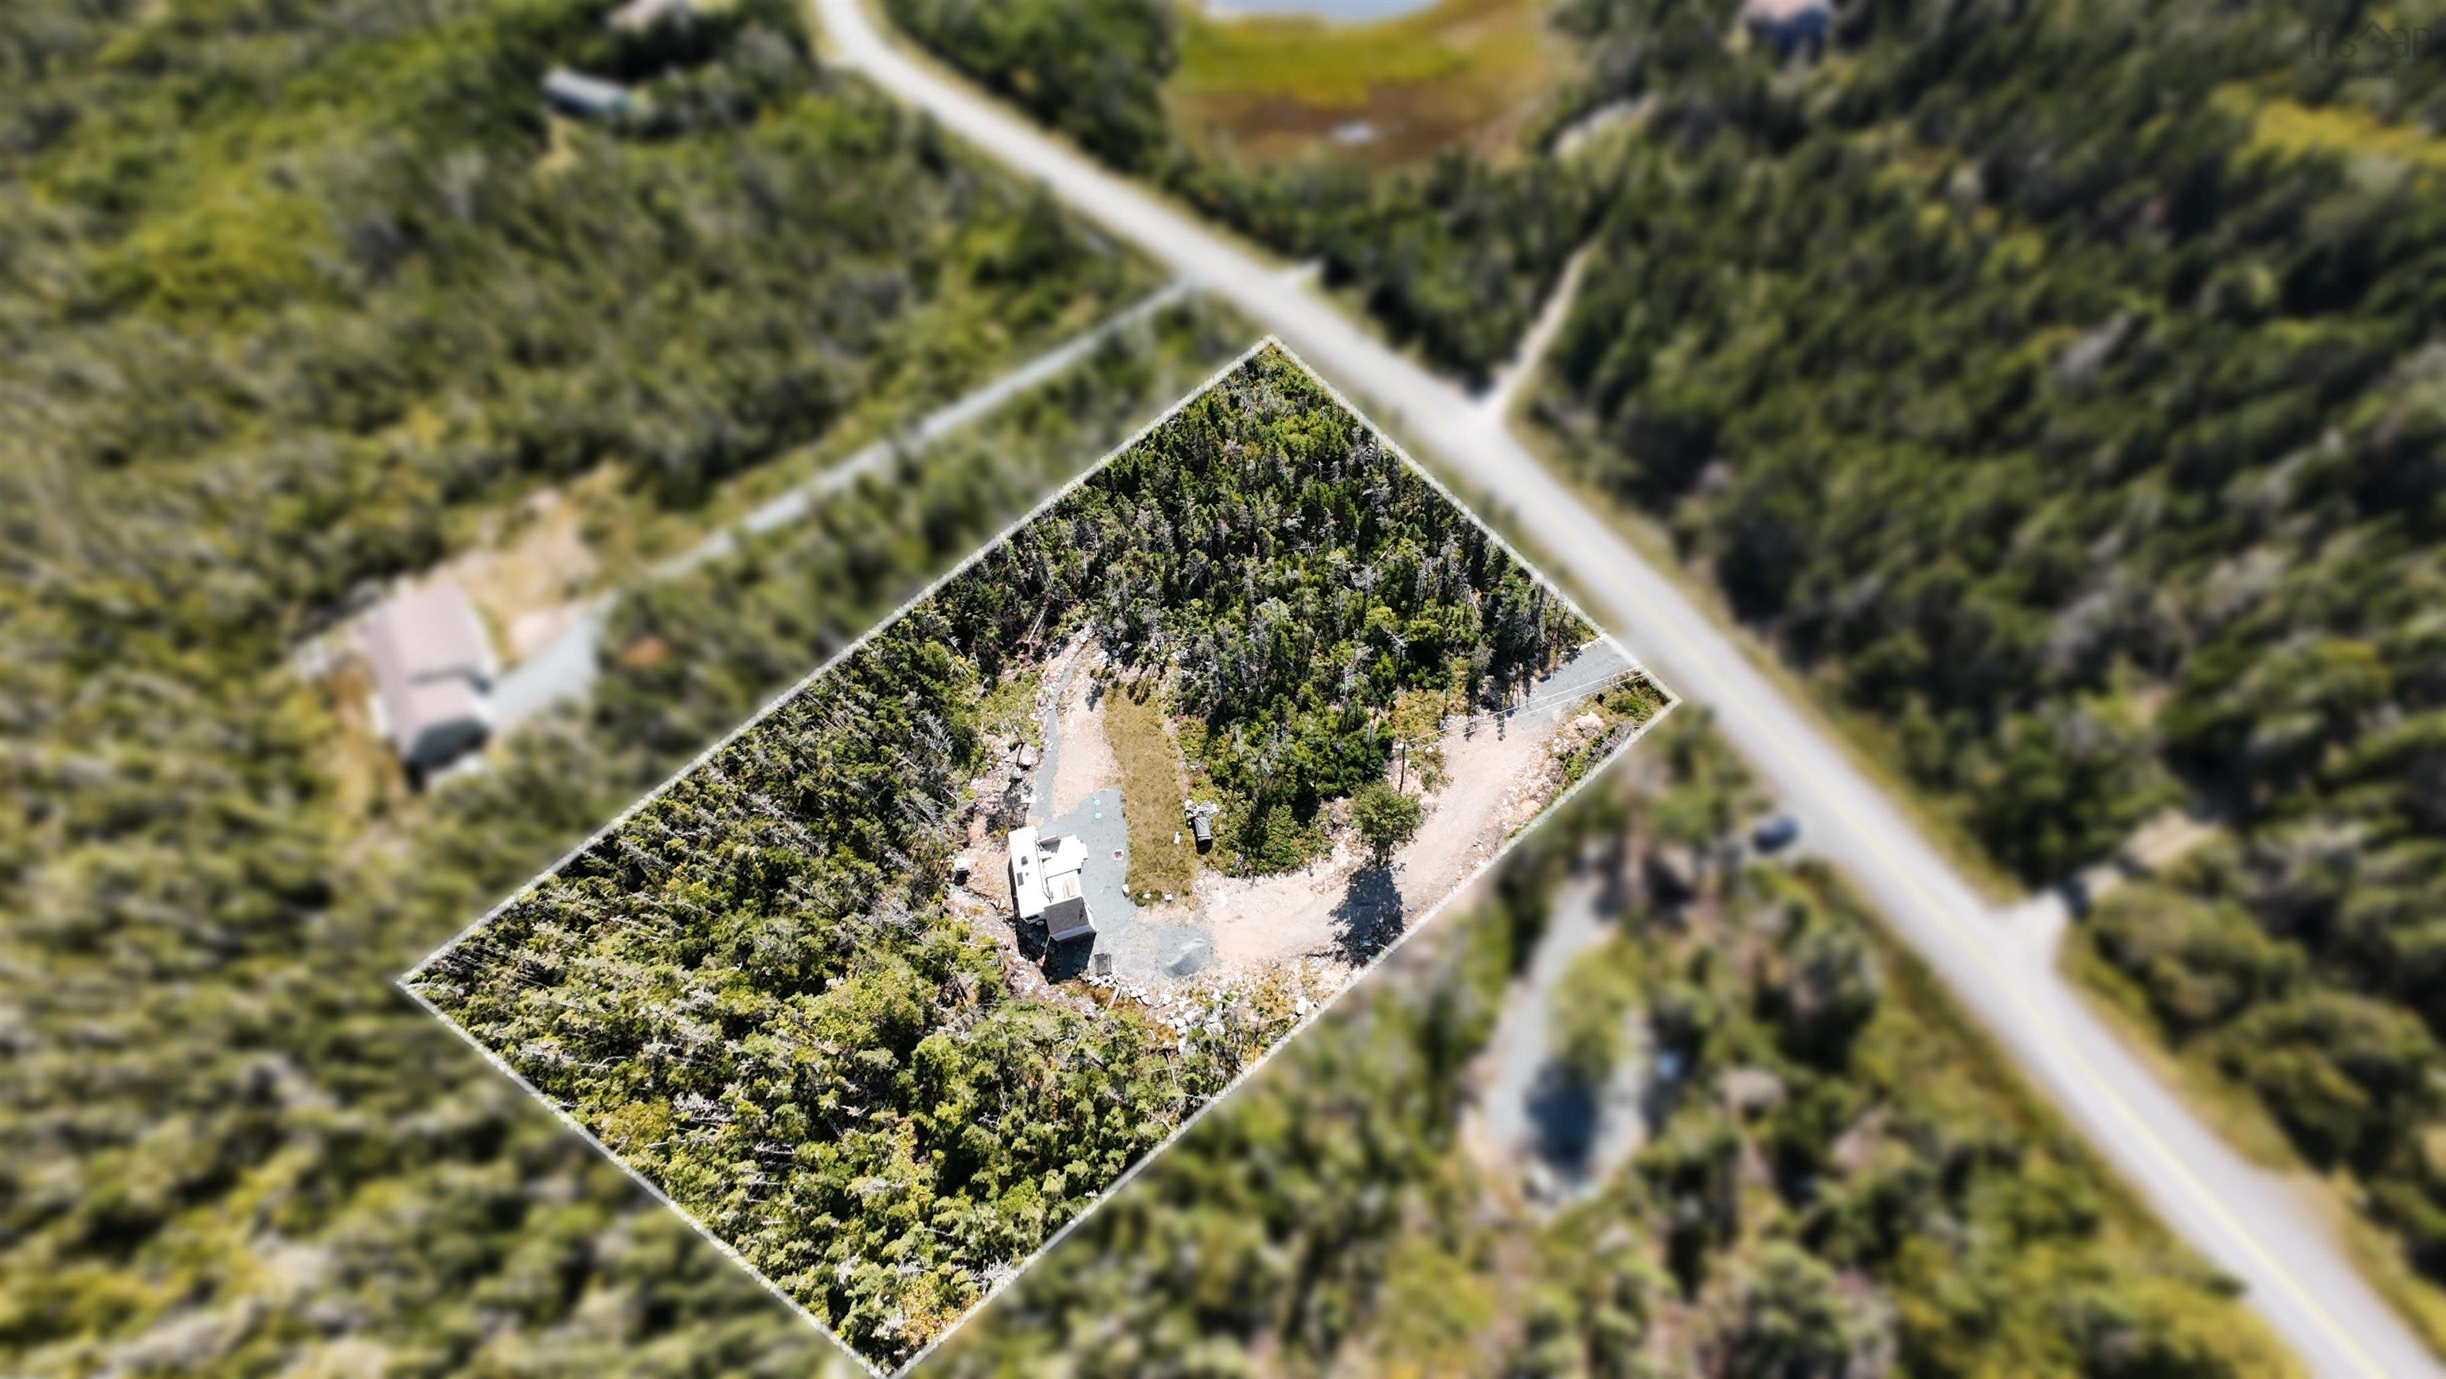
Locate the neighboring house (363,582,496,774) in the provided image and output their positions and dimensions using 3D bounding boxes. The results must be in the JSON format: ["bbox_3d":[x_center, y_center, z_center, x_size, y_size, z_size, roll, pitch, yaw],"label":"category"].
[{"bbox_3d":[-87.200,-2.130,85.050,9.200,5.600,19.500,-33,65,-18],"label":"neighboring house"}]

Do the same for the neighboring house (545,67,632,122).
[{"bbox_3d":[-126.500,-118.810,154.530,17.500,4.300,5.800,20,62,11],"label":"neighboring house"}]

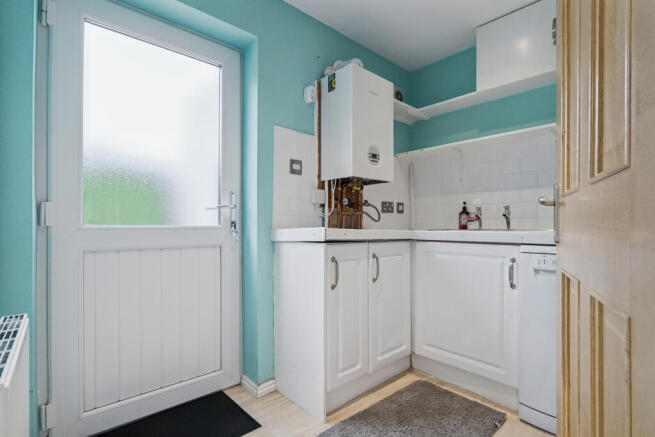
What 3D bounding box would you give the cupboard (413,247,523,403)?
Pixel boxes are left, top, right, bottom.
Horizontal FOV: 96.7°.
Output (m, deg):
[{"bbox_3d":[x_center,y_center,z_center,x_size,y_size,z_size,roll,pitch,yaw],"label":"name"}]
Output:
[{"bbox_3d":[0.969,0.563,1.838,0.594,0.860,0.590,1,-1,-41],"label":"cupboard"}]

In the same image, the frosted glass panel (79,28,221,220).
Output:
[{"bbox_3d":[-0.848,-0.418,1.483,0.609,0.918,0.030,1,-1,-41],"label":"frosted glass panel"}]

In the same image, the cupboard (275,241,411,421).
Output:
[{"bbox_3d":[0.123,0.561,1.812,0.726,0.865,0.440,1,-1,-41],"label":"cupboard"}]

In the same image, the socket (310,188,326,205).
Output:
[{"bbox_3d":[-0.060,-0.137,1.893,0.088,0.086,0.040,1,-1,-41],"label":"socket"}]

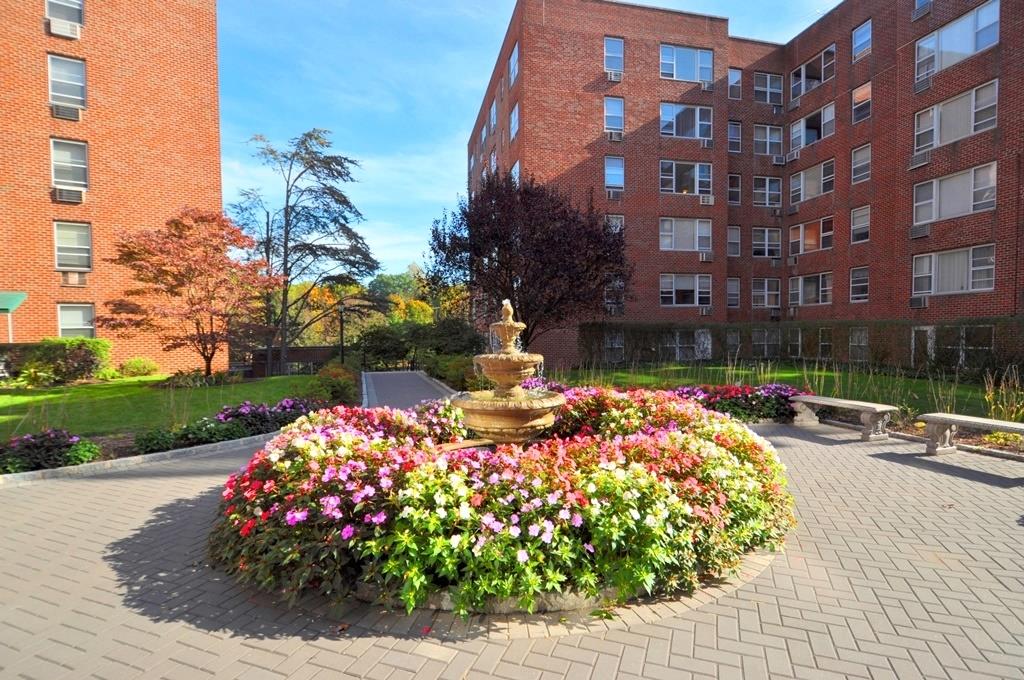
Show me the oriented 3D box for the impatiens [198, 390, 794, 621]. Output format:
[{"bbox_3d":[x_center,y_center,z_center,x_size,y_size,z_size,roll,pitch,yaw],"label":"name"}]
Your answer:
[{"bbox_3d":[-0.014,1.123,4.876,5.200,0.750,5.050,-1,1,0],"label":"impatiens"}]

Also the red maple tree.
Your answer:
[{"bbox_3d":[-10.071,-1.420,14.119,4.600,5.350,4.400,-2,2,-35],"label":"red maple tree"}]

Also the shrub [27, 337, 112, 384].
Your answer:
[{"bbox_3d":[-13.393,0.584,13.812,1.950,1.420,1.400,-2,1,-29],"label":"shrub"}]

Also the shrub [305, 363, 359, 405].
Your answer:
[{"bbox_3d":[-4.087,0.939,10.372,1.140,0.900,1.100,-1,1,-22],"label":"shrub"}]

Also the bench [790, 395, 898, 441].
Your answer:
[{"bbox_3d":[4.982,1.163,6.929,0.420,0.420,1.400,-1,1,-15],"label":"bench"}]

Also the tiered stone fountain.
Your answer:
[{"bbox_3d":[-0.025,0.358,4.879,1.230,1.550,1.230,-1,1,0],"label":"tiered stone fountain"}]

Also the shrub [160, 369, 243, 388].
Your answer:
[{"bbox_3d":[-8.966,1.057,13.124,1.950,0.470,1.350,-2,2,-34],"label":"shrub"}]

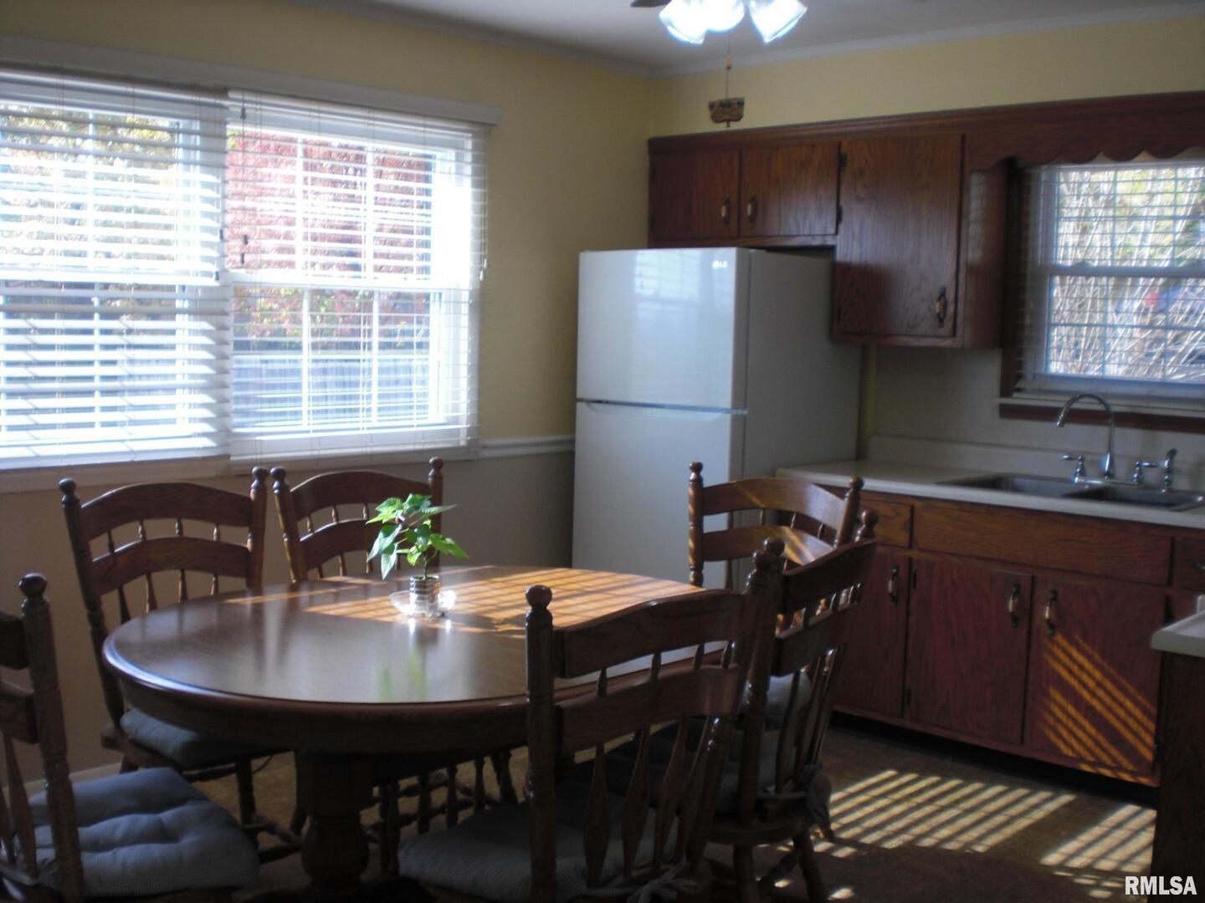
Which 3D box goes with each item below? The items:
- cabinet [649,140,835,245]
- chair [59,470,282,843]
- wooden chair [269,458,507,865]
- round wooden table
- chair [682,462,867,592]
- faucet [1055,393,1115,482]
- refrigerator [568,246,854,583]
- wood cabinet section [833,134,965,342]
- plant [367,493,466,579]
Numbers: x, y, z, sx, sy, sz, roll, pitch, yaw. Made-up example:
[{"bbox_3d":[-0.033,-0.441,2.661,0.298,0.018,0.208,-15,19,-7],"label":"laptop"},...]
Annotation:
[{"bbox_3d":[0.615,-0.979,5.105,0.860,0.400,0.330,7,8,40],"label":"cabinet"},{"bbox_3d":[-0.885,0.597,2.983,0.490,1.025,0.560,-3,8,-37],"label":"chair"},{"bbox_3d":[-0.485,0.574,3.276,0.490,1.025,0.560,-3,8,-35],"label":"wooden chair"},{"bbox_3d":[-0.344,0.749,2.959,1.430,0.750,1.140,-3,8,-38],"label":"round wooden table"},{"bbox_3d":[0.306,0.580,3.388,0.490,1.025,0.560,5,7,33],"label":"chair"},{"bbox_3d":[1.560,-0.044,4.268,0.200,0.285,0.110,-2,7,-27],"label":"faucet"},{"bbox_3d":[0.423,0.095,4.948,0.710,1.660,0.800,7,8,40],"label":"refrigerator"},{"bbox_3d":[1.126,-0.747,4.717,0.500,0.740,0.310,6,8,40],"label":"wood cabinet section"},{"bbox_3d":[-0.417,0.191,2.969,0.210,0.180,0.185,0,6,-8],"label":"plant"}]

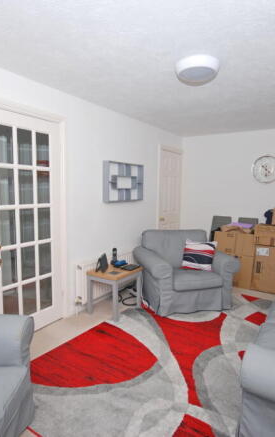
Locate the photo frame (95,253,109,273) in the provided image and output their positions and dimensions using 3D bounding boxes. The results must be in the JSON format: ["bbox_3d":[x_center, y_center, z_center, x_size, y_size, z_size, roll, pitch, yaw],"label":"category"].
[{"bbox_3d":[-0.396,0.503,3.089,0.085,0.162,0.185,3,7,12],"label":"photo frame"}]

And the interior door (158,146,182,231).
[{"bbox_3d":[0.546,-0.118,4.734,0.060,2.060,0.800,6,8,35],"label":"interior door"}]

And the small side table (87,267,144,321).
[{"bbox_3d":[-0.238,0.836,3.210,0.420,0.475,0.560,6,8,35],"label":"small side table"}]

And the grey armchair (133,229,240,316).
[{"bbox_3d":[0.590,0.640,3.523,1.020,0.840,0.900,0,7,-12],"label":"grey armchair"}]

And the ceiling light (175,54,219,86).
[{"bbox_3d":[0.448,-1.094,2.023,0.315,0.085,0.315,1,7,0],"label":"ceiling light"}]

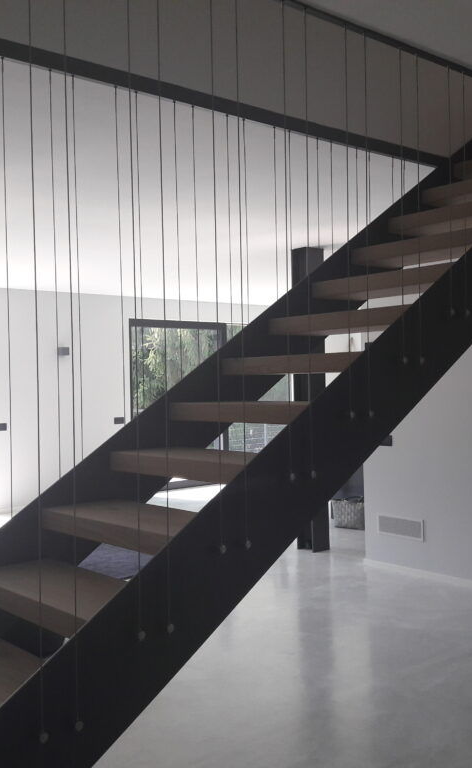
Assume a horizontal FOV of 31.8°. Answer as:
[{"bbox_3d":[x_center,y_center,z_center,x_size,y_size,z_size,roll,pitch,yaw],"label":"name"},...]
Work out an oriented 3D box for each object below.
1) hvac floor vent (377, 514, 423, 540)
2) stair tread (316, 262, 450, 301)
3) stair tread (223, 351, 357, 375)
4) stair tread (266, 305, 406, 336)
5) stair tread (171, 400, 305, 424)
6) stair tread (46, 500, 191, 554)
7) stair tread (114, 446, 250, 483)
[{"bbox_3d":[1.277,1.122,6.472,0.020,0.146,0.436,-1,0,-41],"label":"hvac floor vent"},{"bbox_3d":[0.746,-0.443,3.593,0.300,0.069,0.845,-1,0,-41],"label":"stair tread"},{"bbox_3d":[0.340,-0.080,3.299,0.306,0.071,0.860,-1,0,-41],"label":"stair tread"},{"bbox_3d":[0.539,-0.262,3.411,0.300,0.069,0.845,-1,0,-41],"label":"stair tread"},{"bbox_3d":[0.126,0.101,3.047,0.300,0.069,0.845,-1,0,-41],"label":"stair tread"},{"bbox_3d":[-0.296,0.477,2.745,0.306,0.071,0.860,-1,0,-41],"label":"stair tread"},{"bbox_3d":[-0.084,0.292,2.930,0.306,0.071,0.860,-1,0,-41],"label":"stair tread"}]

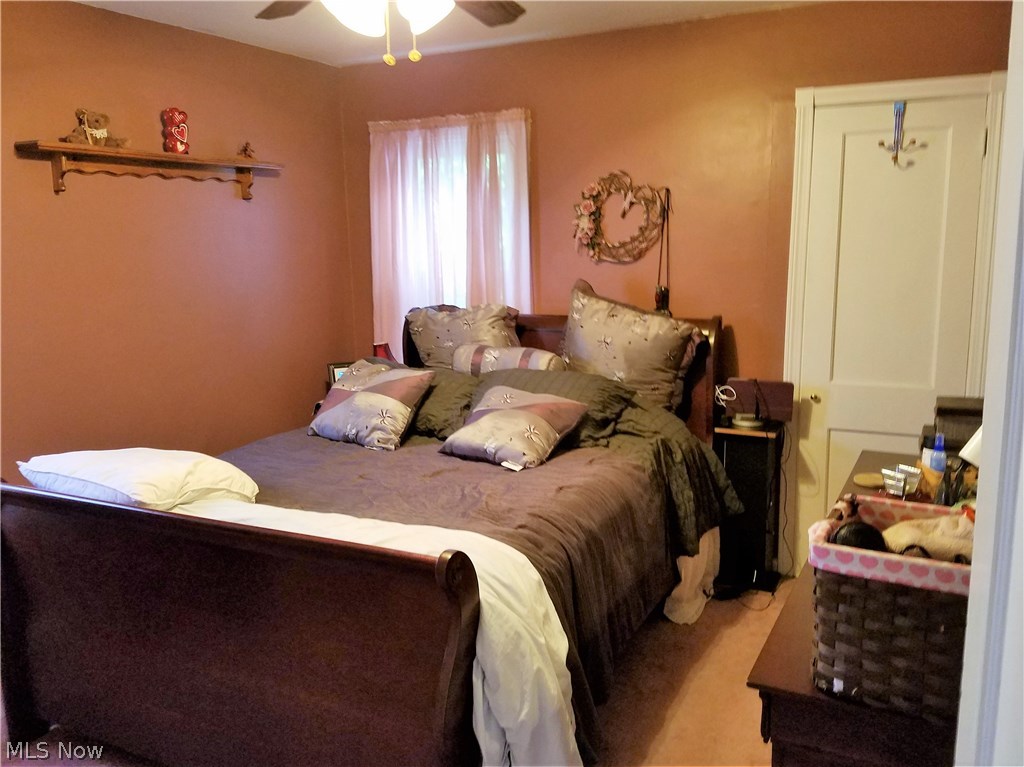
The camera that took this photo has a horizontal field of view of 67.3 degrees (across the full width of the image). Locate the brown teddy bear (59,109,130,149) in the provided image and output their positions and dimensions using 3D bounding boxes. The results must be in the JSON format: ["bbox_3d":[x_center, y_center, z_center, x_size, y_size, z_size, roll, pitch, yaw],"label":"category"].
[{"bbox_3d":[-1.549,-0.941,2.845,0.110,0.140,0.215,5,12,29],"label":"brown teddy bear"}]

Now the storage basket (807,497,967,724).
[{"bbox_3d":[0.669,0.347,1.215,0.310,0.240,0.275,5,12,30],"label":"storage basket"}]

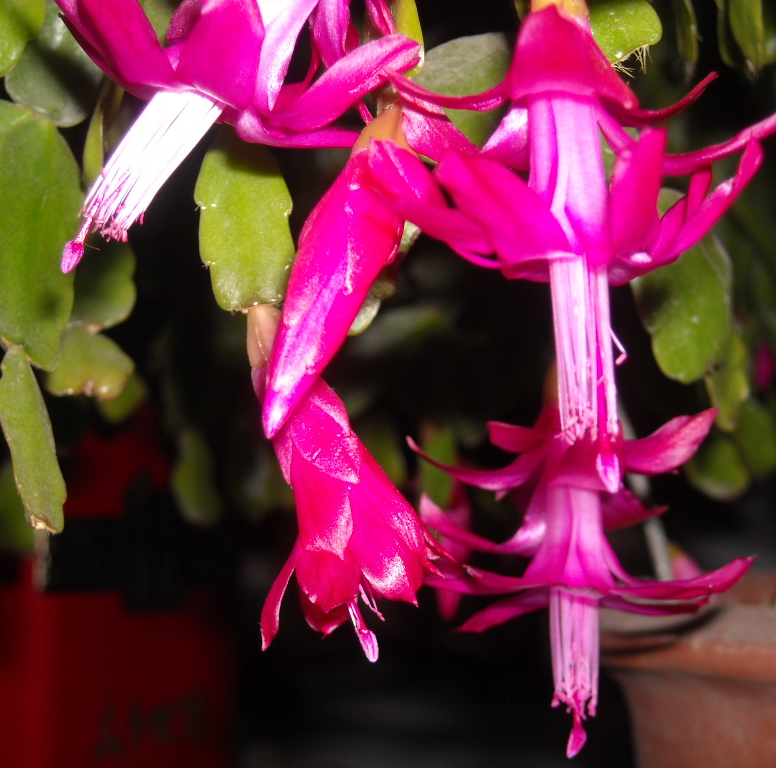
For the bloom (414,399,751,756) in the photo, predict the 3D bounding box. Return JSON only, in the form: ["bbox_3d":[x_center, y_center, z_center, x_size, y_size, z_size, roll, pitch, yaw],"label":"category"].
[{"bbox_3d":[0.035,0.034,0.410,0.060,0.067,0.056,-3,3,0],"label":"bloom"}]

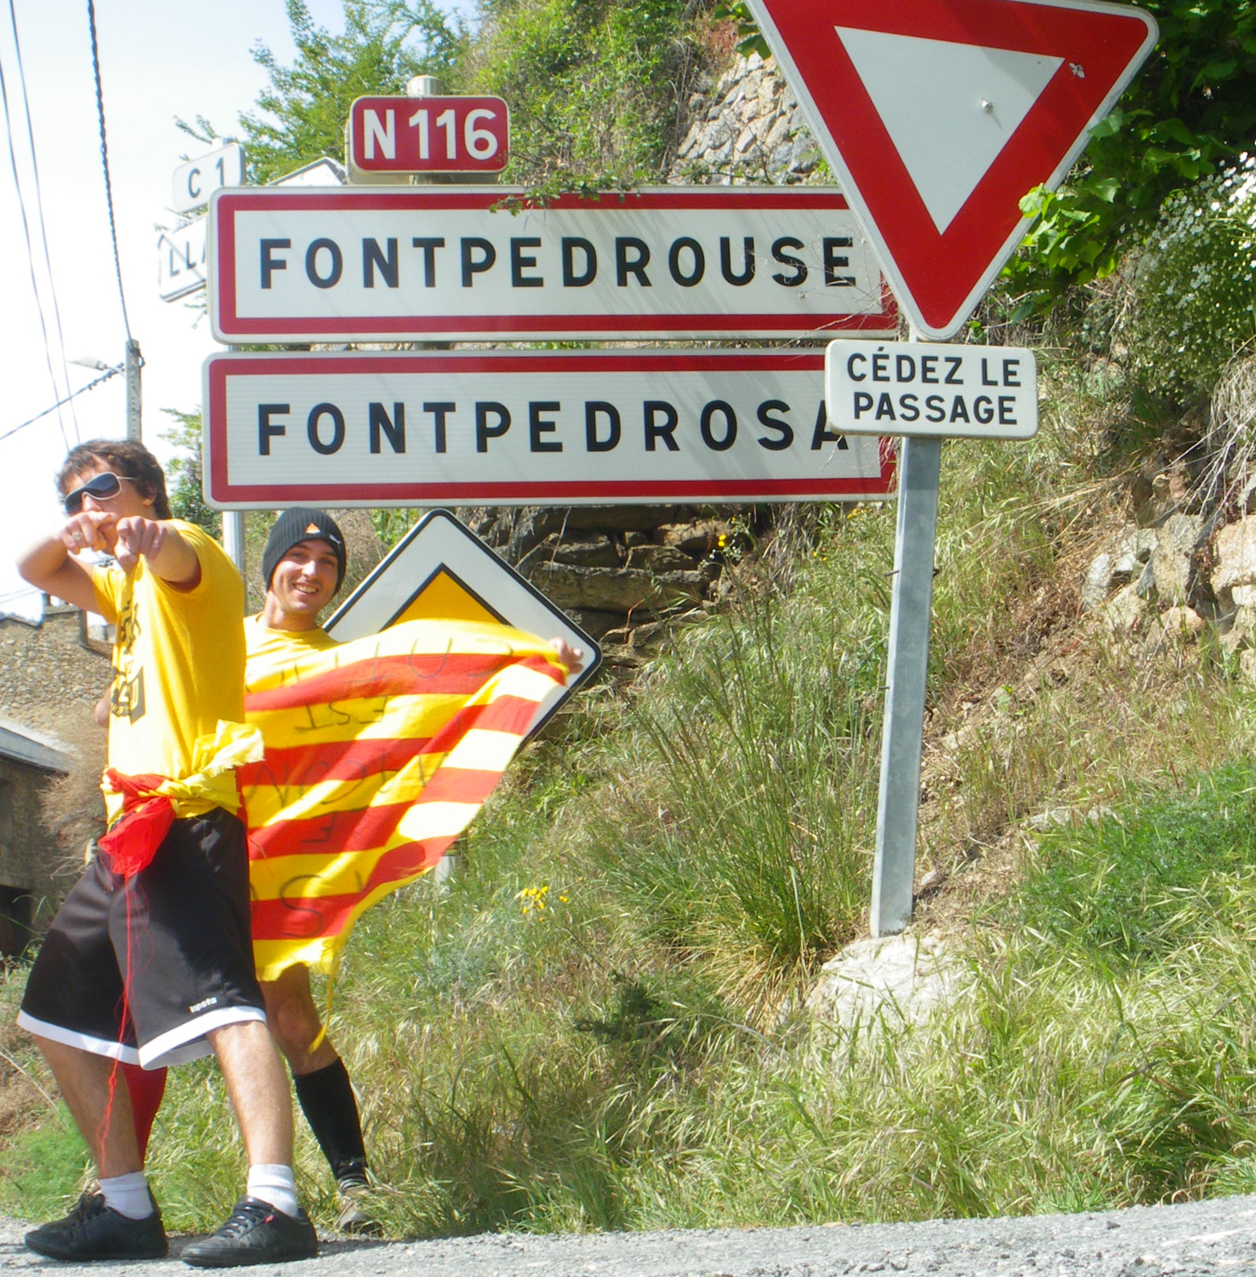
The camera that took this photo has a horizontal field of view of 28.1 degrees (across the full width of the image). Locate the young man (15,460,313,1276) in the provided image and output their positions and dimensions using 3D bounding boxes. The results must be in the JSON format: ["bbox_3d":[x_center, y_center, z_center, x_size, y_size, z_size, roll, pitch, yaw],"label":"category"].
[{"bbox_3d":[-0.955,0.446,5.170,0.570,1.710,0.600,3,-9,-34],"label":"young man"}]

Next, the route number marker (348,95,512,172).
[{"bbox_3d":[-0.622,-1.588,7.920,0.500,0.250,0.060,-1,-8,-5],"label":"route number marker"}]

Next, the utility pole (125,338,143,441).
[{"bbox_3d":[-6.476,0.537,32.974,0.260,9.200,0.240,-3,-8,11],"label":"utility pole"}]

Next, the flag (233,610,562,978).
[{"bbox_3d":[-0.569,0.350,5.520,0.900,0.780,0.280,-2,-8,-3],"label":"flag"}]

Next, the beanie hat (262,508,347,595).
[{"bbox_3d":[-0.737,-0.199,5.740,0.195,0.195,0.225,4,-7,-7],"label":"beanie hat"}]

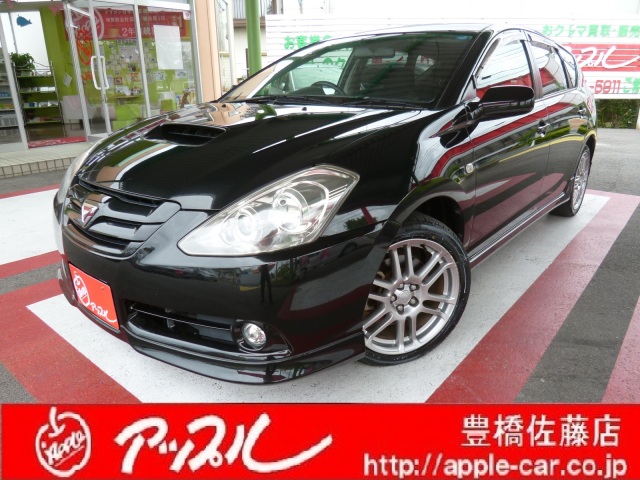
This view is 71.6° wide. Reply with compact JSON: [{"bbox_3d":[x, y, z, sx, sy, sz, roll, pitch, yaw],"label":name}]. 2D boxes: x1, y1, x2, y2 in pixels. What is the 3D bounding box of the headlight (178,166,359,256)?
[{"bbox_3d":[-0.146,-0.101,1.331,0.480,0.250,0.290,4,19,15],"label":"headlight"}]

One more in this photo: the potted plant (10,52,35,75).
[{"bbox_3d":[-7.064,-4.177,10.500,0.460,0.460,0.480,17,25,42],"label":"potted plant"}]

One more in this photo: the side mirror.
[{"bbox_3d":[0.790,-0.593,1.896,0.240,0.150,0.130,14,24,38],"label":"side mirror"}]

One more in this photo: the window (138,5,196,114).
[{"bbox_3d":[-2.921,-3.374,8.816,0.060,2.307,1.119,17,25,42],"label":"window"}]

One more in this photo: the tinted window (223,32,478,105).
[{"bbox_3d":[0.168,-0.966,2.420,1.400,0.150,0.900,14,49,38],"label":"tinted window"}]

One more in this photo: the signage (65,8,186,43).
[{"bbox_3d":[-4.702,-5.350,11.091,0.030,0.672,3.170,17,25,42],"label":"signage"}]

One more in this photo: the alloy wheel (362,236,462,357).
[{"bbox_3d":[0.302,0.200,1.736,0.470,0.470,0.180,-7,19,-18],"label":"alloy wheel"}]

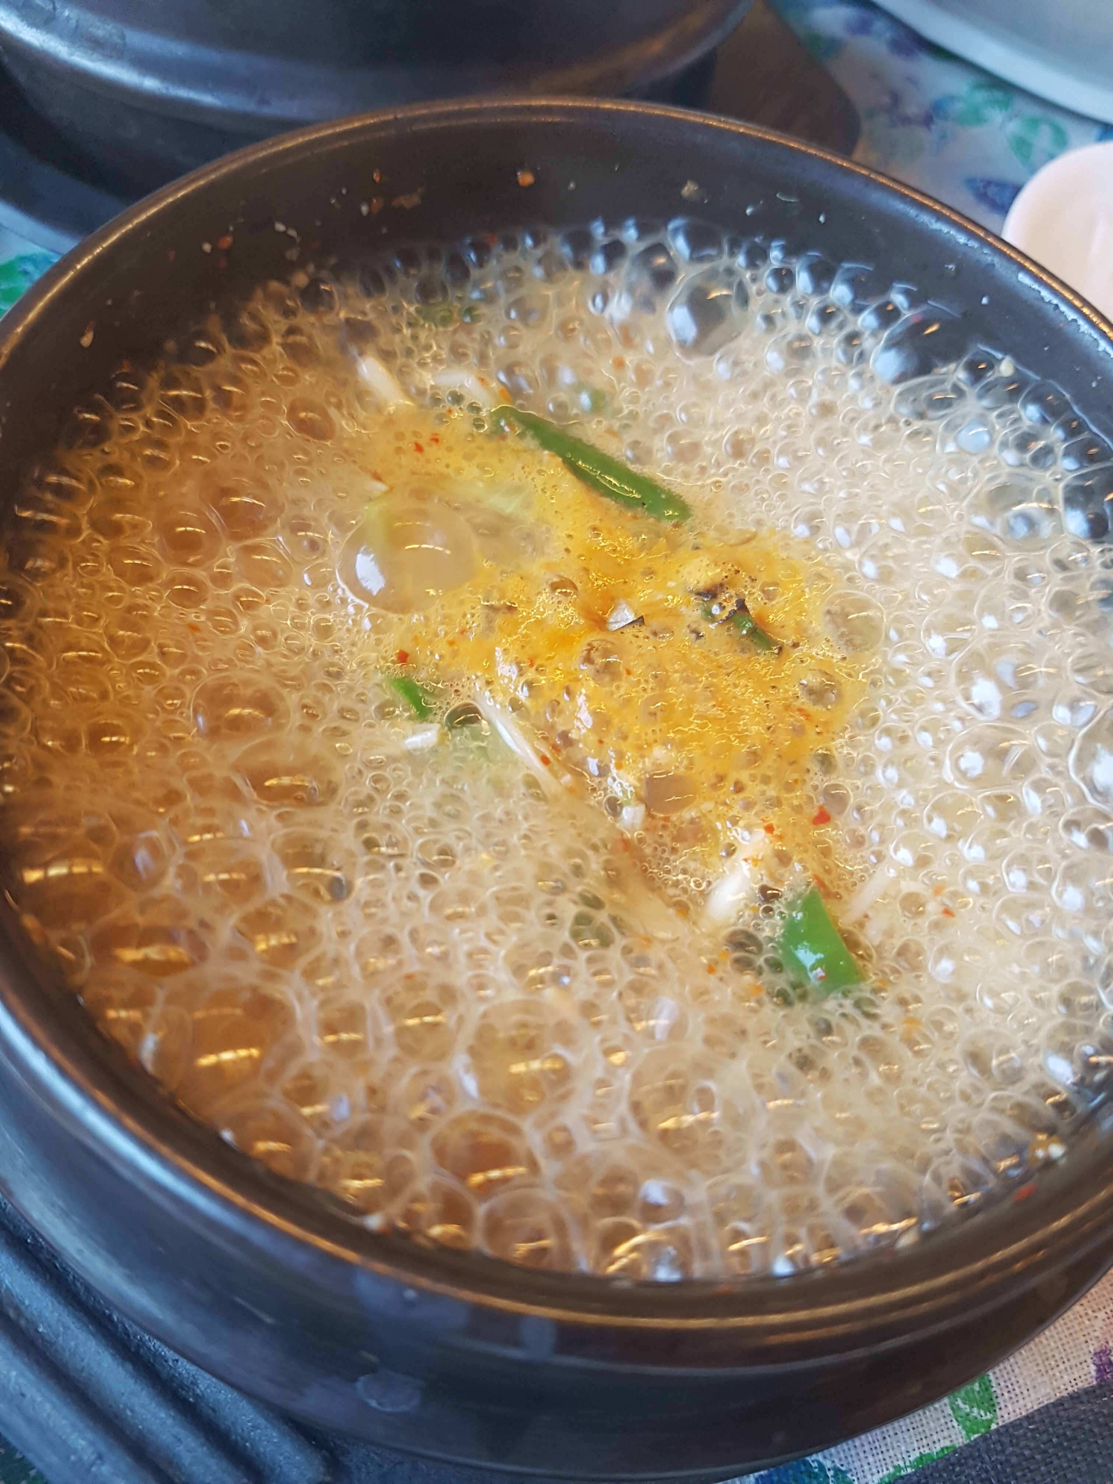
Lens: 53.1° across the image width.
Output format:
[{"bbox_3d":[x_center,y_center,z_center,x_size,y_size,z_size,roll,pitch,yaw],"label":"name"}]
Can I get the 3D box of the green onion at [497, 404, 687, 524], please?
[{"bbox_3d":[0.005,-0.038,0.158,0.033,0.006,0.007,29,63,10],"label":"green onion"}]

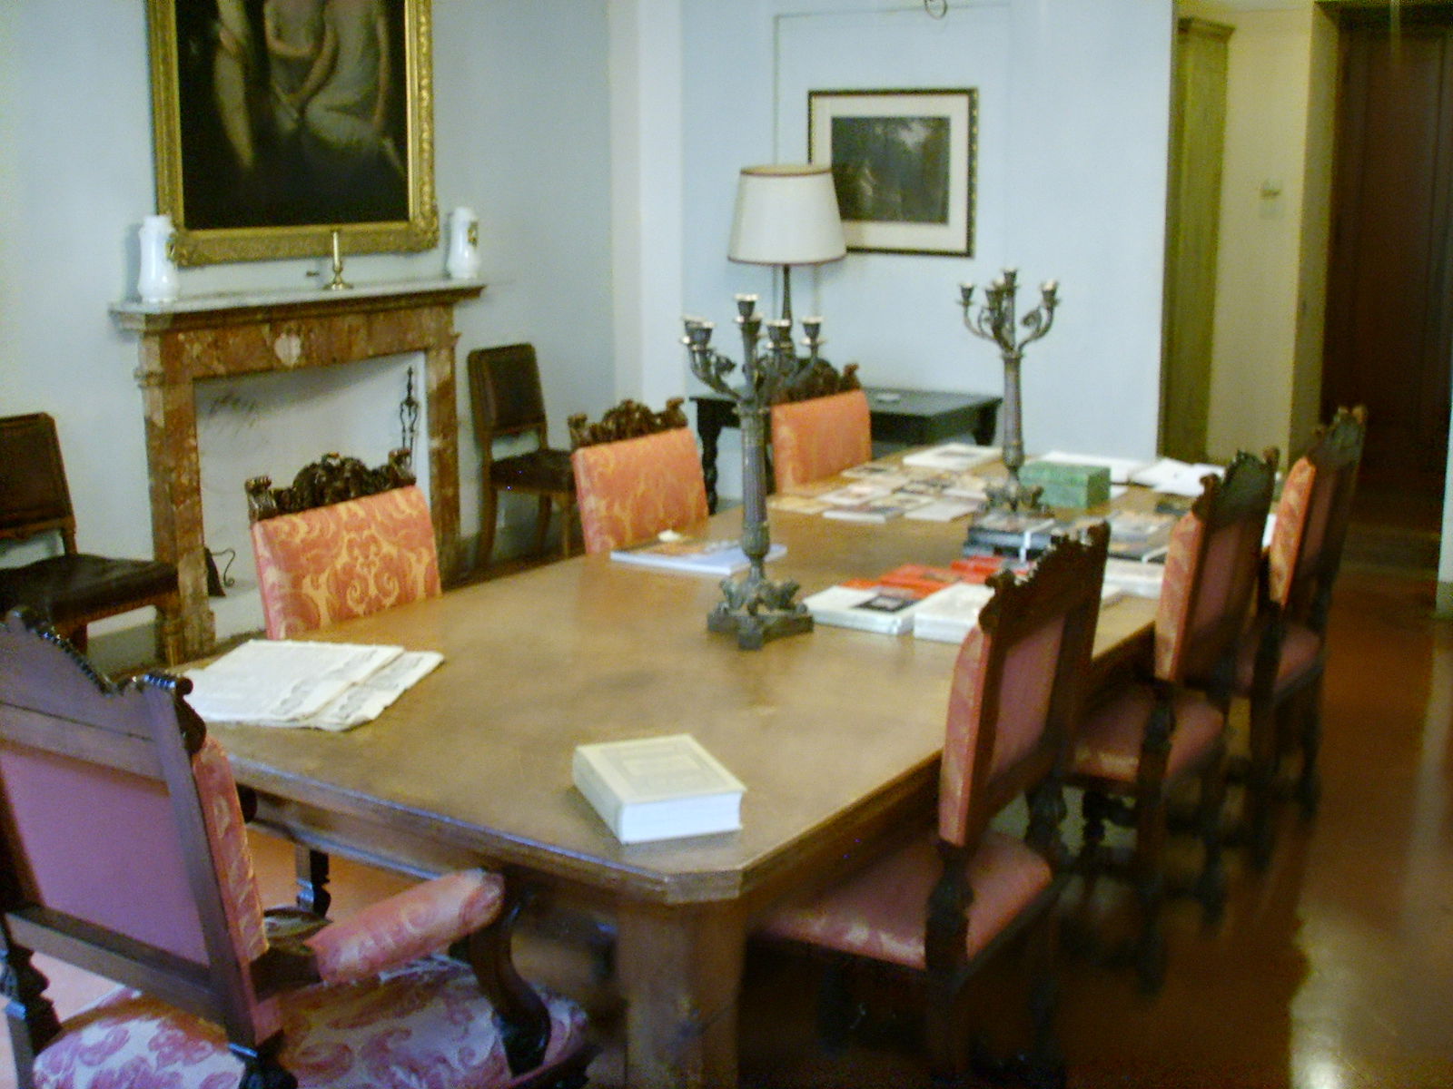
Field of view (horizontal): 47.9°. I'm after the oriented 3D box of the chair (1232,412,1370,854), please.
[{"bbox_3d":[1.253,0.190,4.156,0.533,1.099,0.476,8,15,33],"label":"chair"}]

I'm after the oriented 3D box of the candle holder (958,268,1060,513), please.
[{"bbox_3d":[0.736,-0.375,4.156,0.260,0.645,0.260,8,15,34],"label":"candle holder"}]

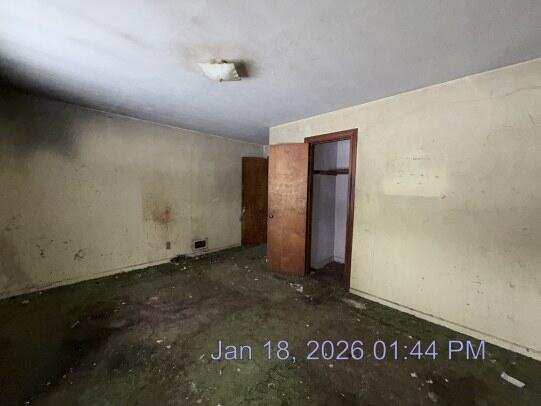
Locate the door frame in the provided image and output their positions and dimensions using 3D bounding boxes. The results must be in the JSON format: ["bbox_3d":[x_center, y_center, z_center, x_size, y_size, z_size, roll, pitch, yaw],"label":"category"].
[{"bbox_3d":[0.826,0.105,3.158,0.810,2.122,0.130,5,5,45],"label":"door frame"}]

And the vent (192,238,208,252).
[{"bbox_3d":[-1.372,0.848,4.336,0.030,0.272,0.320,5,5,45],"label":"vent"}]

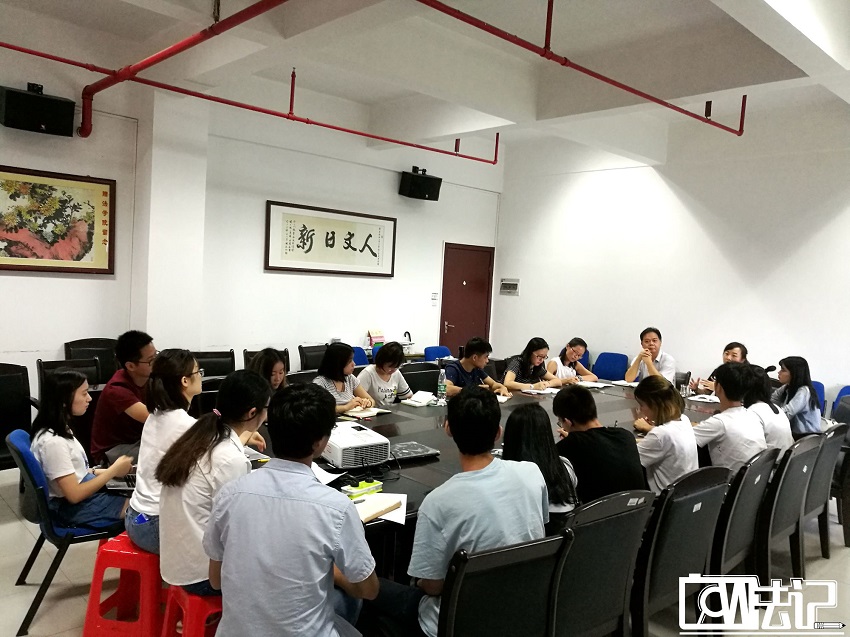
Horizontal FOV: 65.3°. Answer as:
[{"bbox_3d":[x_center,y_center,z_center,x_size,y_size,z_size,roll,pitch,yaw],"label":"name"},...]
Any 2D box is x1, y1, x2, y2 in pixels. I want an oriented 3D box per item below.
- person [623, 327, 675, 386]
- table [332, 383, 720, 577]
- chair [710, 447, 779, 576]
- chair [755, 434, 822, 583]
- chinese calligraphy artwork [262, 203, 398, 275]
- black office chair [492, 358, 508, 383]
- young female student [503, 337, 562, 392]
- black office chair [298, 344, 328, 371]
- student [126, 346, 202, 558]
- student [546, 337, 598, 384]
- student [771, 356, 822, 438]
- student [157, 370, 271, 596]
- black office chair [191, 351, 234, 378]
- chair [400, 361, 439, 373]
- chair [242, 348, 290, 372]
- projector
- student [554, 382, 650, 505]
[{"bbox_3d":[2.108,0.728,6.227,0.520,1.310,0.820,7,5,35],"label":"person"},{"bbox_3d":[0.775,1.013,4.366,4.500,0.750,1.640,0,6,-43],"label":"table"},{"bbox_3d":[1.471,1.059,3.497,0.570,0.870,0.600,0,6,-43],"label":"chair"},{"bbox_3d":[1.887,1.081,3.894,0.540,0.930,0.600,-1,6,-45],"label":"chair"},{"bbox_3d":[-0.985,-0.842,7.364,1.729,0.715,0.045,0,6,-42],"label":"chinese calligraphy artwork"},{"bbox_3d":[0.945,0.833,6.156,0.550,0.870,0.600,0,6,-43],"label":"black office chair"},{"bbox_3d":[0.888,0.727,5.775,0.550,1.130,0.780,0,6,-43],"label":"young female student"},{"bbox_3d":[-0.943,0.718,6.640,0.580,0.870,0.520,8,6,42],"label":"black office chair"},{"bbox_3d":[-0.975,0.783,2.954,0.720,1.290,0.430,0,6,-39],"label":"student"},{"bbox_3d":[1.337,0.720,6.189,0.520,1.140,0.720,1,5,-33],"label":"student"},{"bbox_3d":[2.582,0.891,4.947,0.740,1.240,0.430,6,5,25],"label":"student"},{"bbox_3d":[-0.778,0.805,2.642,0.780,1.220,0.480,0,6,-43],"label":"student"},{"bbox_3d":[-1.698,0.721,5.434,0.520,0.870,0.580,0,6,-43],"label":"black office chair"},{"bbox_3d":[0.114,0.864,5.232,0.540,0.930,0.600,0,6,-43],"label":"chair"},{"bbox_3d":[-1.302,0.721,5.773,0.520,0.870,0.580,1,5,-36],"label":"chair"},{"bbox_3d":[-0.377,0.627,3.285,0.280,0.110,0.360,1,5,-36],"label":"projector"},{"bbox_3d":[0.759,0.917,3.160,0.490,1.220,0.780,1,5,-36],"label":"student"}]

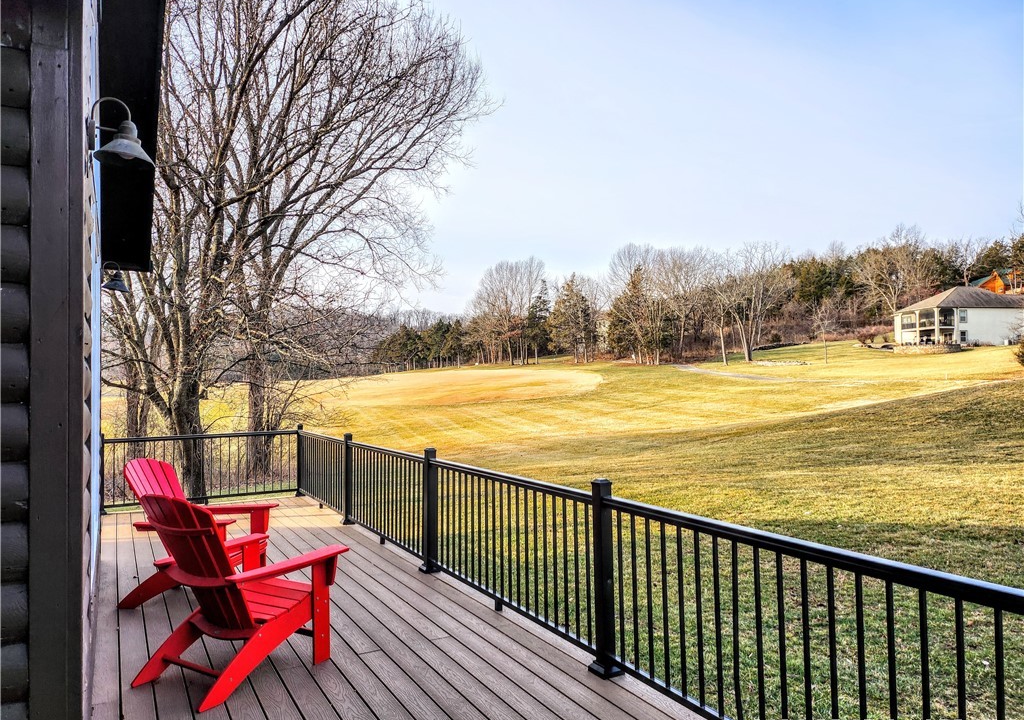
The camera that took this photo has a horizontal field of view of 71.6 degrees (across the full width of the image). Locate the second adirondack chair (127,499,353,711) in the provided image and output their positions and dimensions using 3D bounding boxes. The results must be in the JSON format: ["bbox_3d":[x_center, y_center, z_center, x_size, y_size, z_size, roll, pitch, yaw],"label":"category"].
[{"bbox_3d":[-1.484,1.170,3.845,0.800,0.980,0.885,-2,-2,32],"label":"second adirondack chair"}]

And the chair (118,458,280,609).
[{"bbox_3d":[-2.273,1.222,5.176,0.885,0.980,0.800,-1,-2,4],"label":"chair"}]

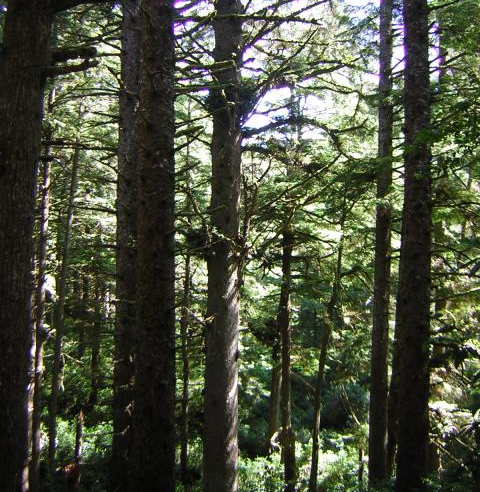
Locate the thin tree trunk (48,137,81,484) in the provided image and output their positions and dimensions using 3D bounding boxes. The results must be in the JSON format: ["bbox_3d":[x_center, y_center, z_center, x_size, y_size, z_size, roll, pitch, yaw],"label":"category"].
[{"bbox_3d":[-3.159,1.101,12.000,0.140,6.260,0.140,4,-4,-14],"label":"thin tree trunk"}]

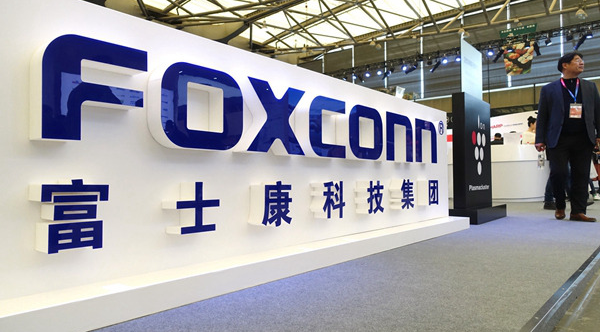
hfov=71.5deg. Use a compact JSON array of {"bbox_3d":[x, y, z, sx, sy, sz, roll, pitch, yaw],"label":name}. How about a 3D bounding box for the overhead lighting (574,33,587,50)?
[{"bbox_3d":[9.889,-4.389,14.687,0.650,0.300,0.270,-39,16,-24],"label":"overhead lighting"}]

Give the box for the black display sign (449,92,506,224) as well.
[{"bbox_3d":[1.831,-0.070,4.383,0.360,1.250,1.030,-2,-2,40],"label":"black display sign"}]

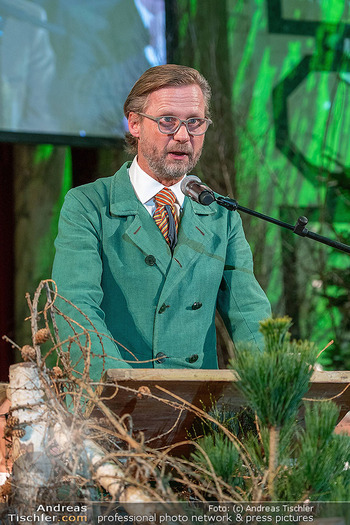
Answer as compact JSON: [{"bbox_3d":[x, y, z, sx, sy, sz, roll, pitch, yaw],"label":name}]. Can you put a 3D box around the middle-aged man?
[{"bbox_3d":[-0.040,0.440,2.740,0.580,1.810,0.470,1,-3,-20],"label":"middle-aged man"}]

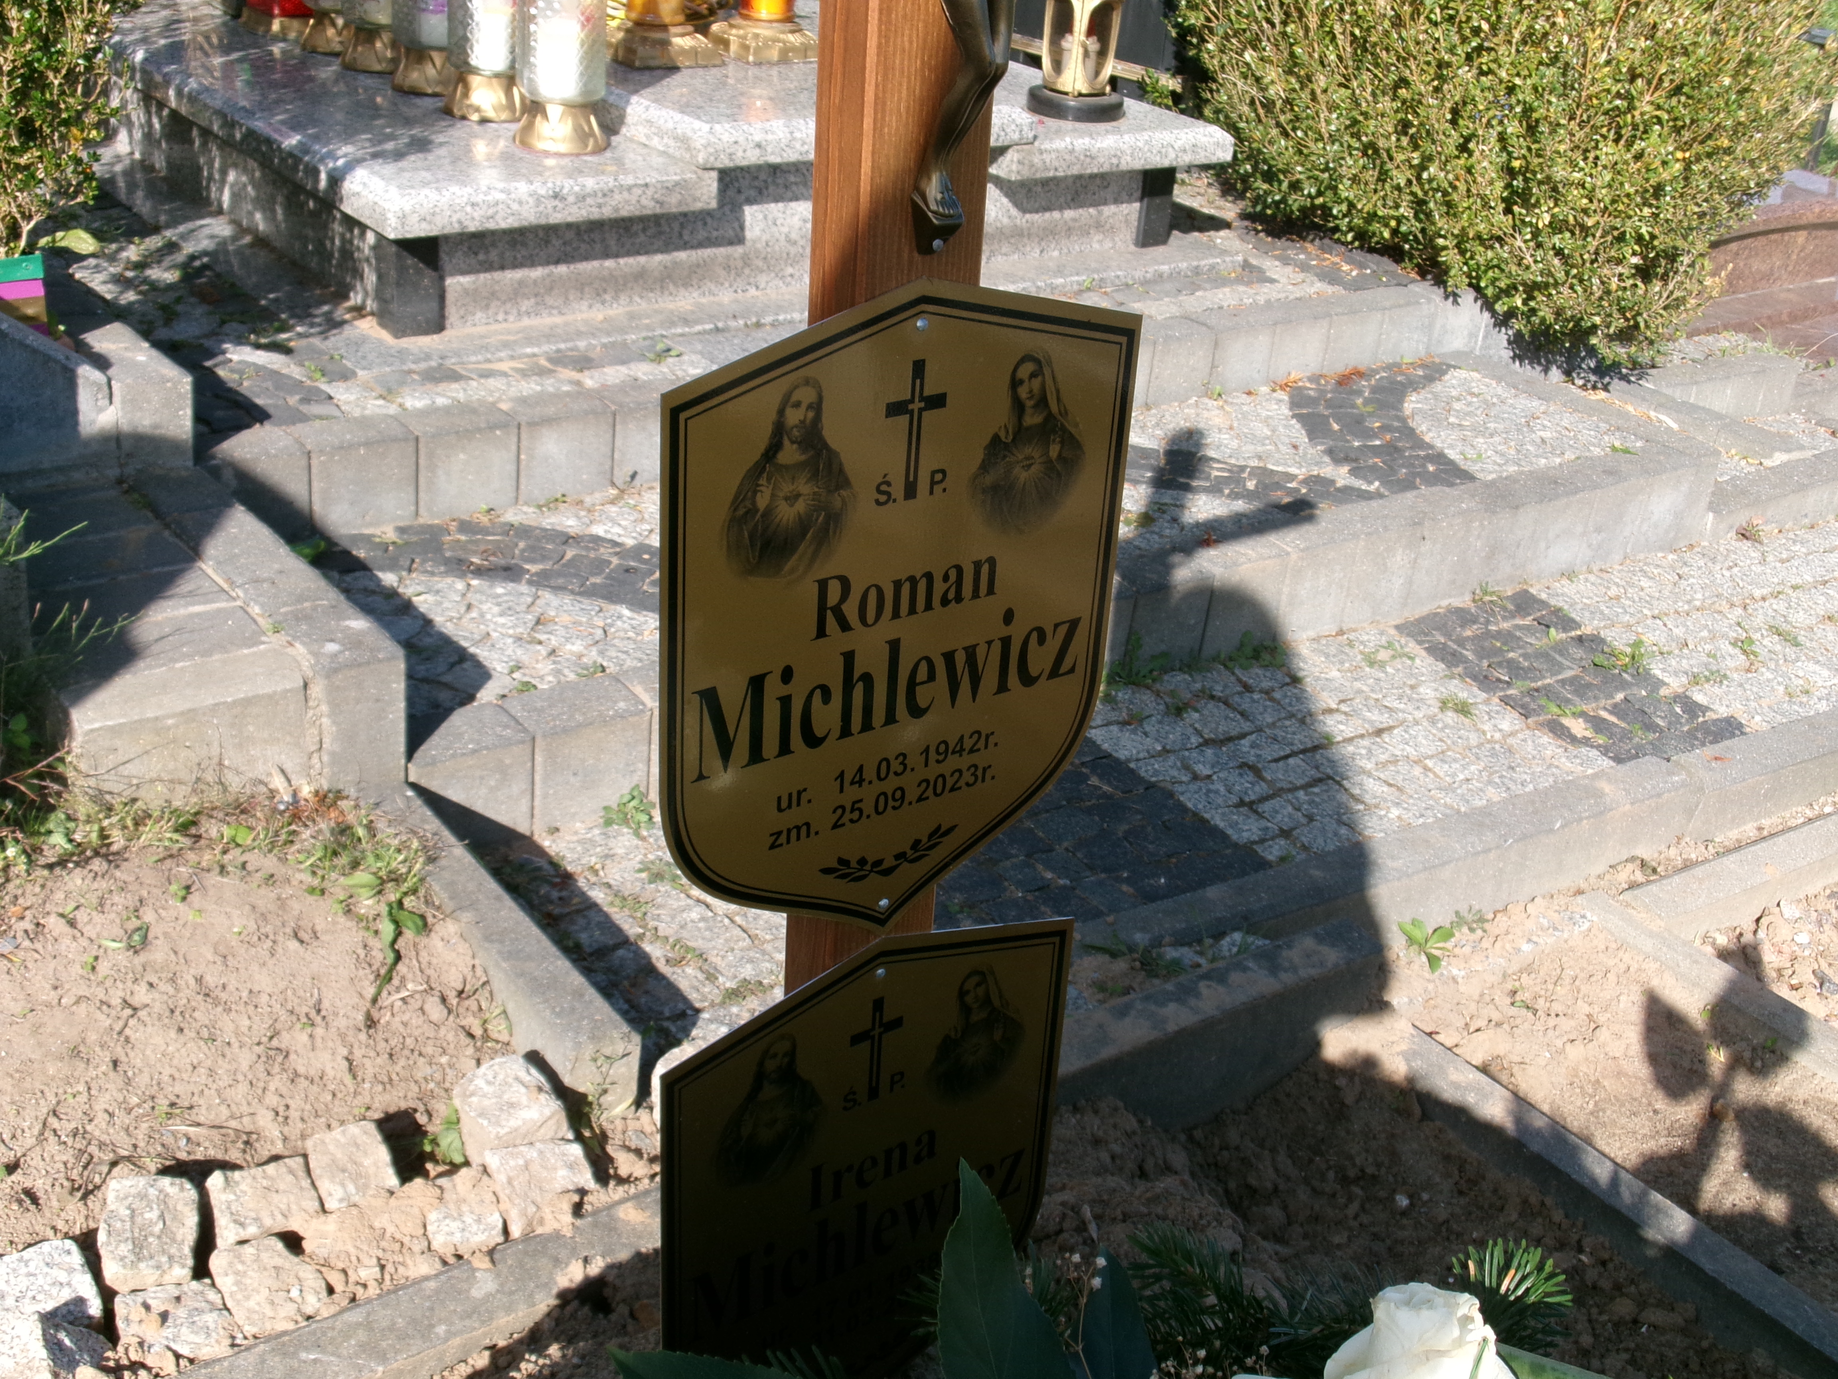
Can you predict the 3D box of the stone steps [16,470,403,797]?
[{"bbox_3d":[-0.812,-0.052,2.398,0.333,0.140,0.578,-13,31,-33],"label":"stone steps"}]

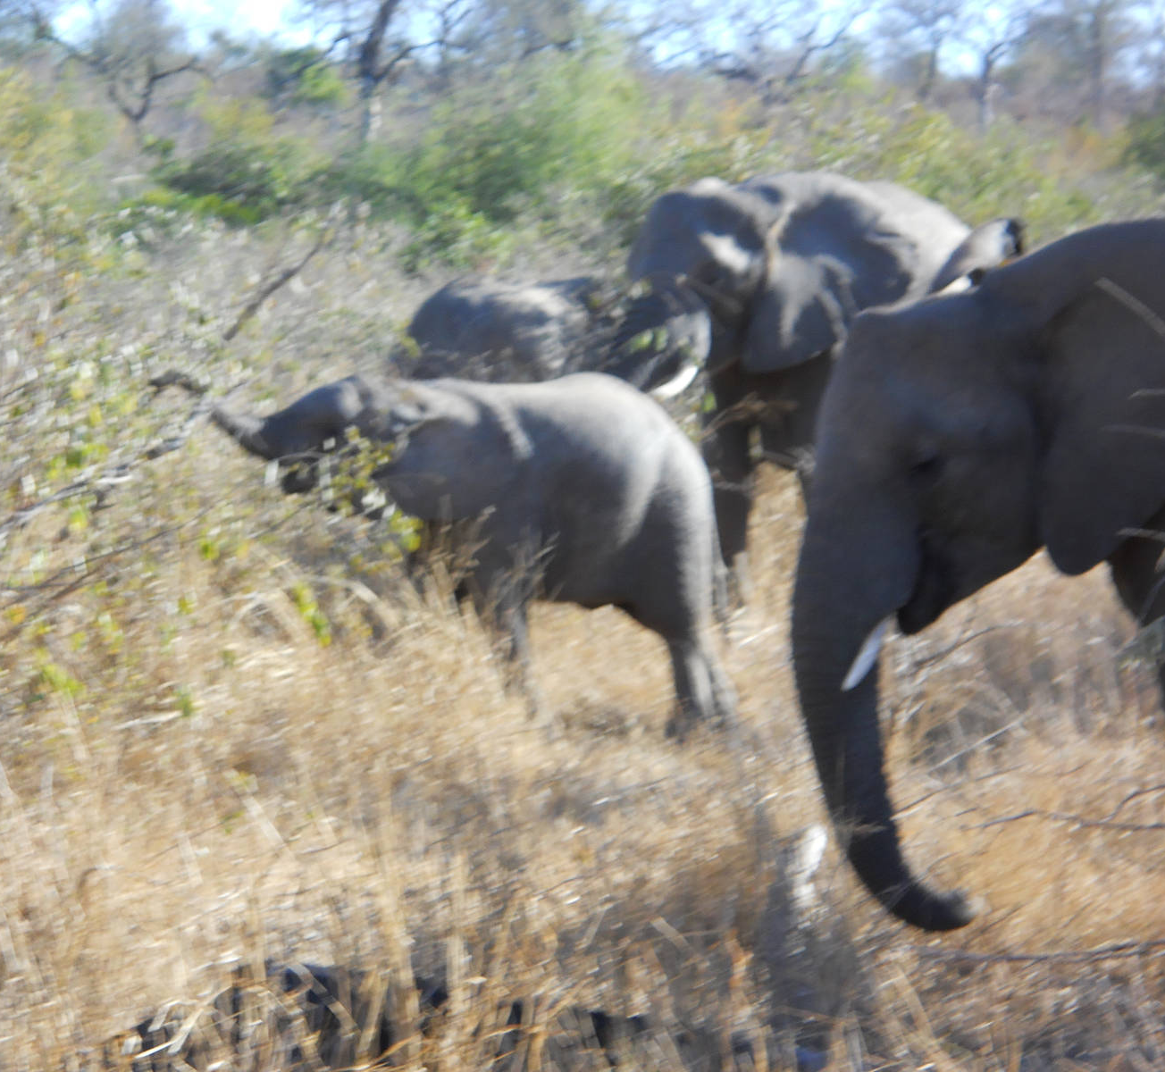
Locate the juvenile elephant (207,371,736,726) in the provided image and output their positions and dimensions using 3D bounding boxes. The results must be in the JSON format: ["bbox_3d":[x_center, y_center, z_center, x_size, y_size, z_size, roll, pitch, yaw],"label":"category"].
[{"bbox_3d":[-0.494,0.073,23.400,2.250,1.500,0.850,3,5,30],"label":"juvenile elephant"}]

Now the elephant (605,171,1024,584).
[{"bbox_3d":[1.329,-0.848,31.000,1.350,2.400,3.100,3,6,37],"label":"elephant"}]

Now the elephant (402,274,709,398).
[{"bbox_3d":[-0.104,-0.503,29.500,1.850,1.720,0.850,-2,5,-21],"label":"elephant"}]

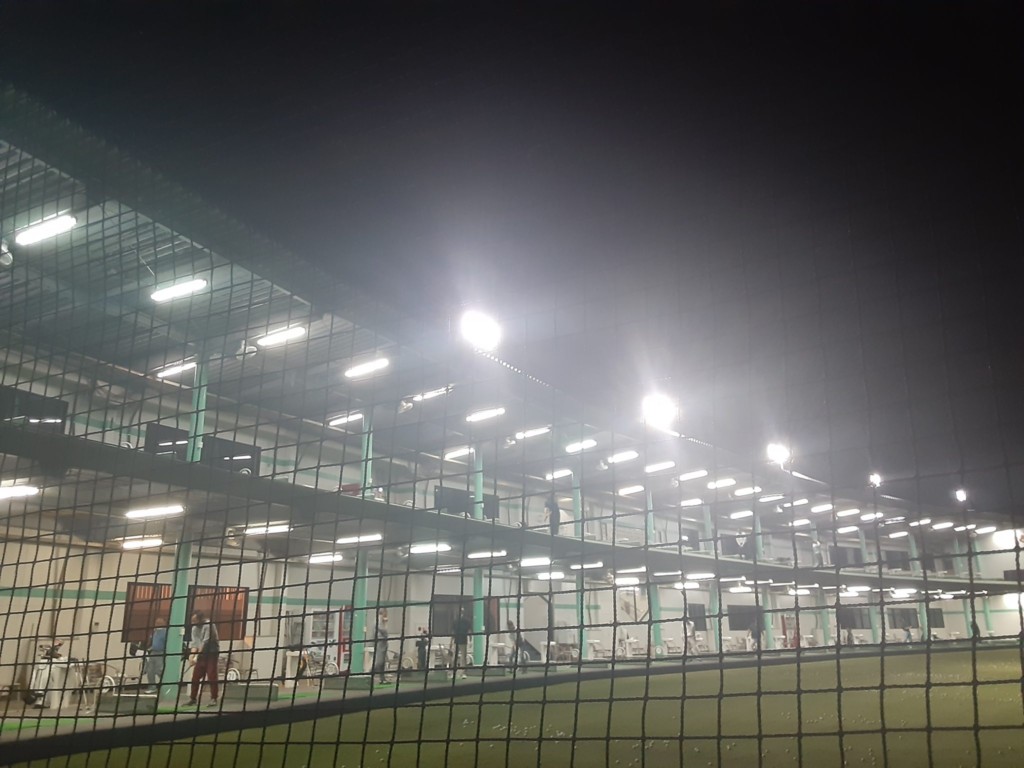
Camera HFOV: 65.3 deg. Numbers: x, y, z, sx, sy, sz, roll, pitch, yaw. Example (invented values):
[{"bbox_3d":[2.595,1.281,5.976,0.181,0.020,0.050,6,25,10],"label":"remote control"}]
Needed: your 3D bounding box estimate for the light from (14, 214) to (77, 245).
[{"bbox_3d":[-6.861,-2.272,11.759,1.200,0.120,0.150,-9,-19,23],"label":"light"}]

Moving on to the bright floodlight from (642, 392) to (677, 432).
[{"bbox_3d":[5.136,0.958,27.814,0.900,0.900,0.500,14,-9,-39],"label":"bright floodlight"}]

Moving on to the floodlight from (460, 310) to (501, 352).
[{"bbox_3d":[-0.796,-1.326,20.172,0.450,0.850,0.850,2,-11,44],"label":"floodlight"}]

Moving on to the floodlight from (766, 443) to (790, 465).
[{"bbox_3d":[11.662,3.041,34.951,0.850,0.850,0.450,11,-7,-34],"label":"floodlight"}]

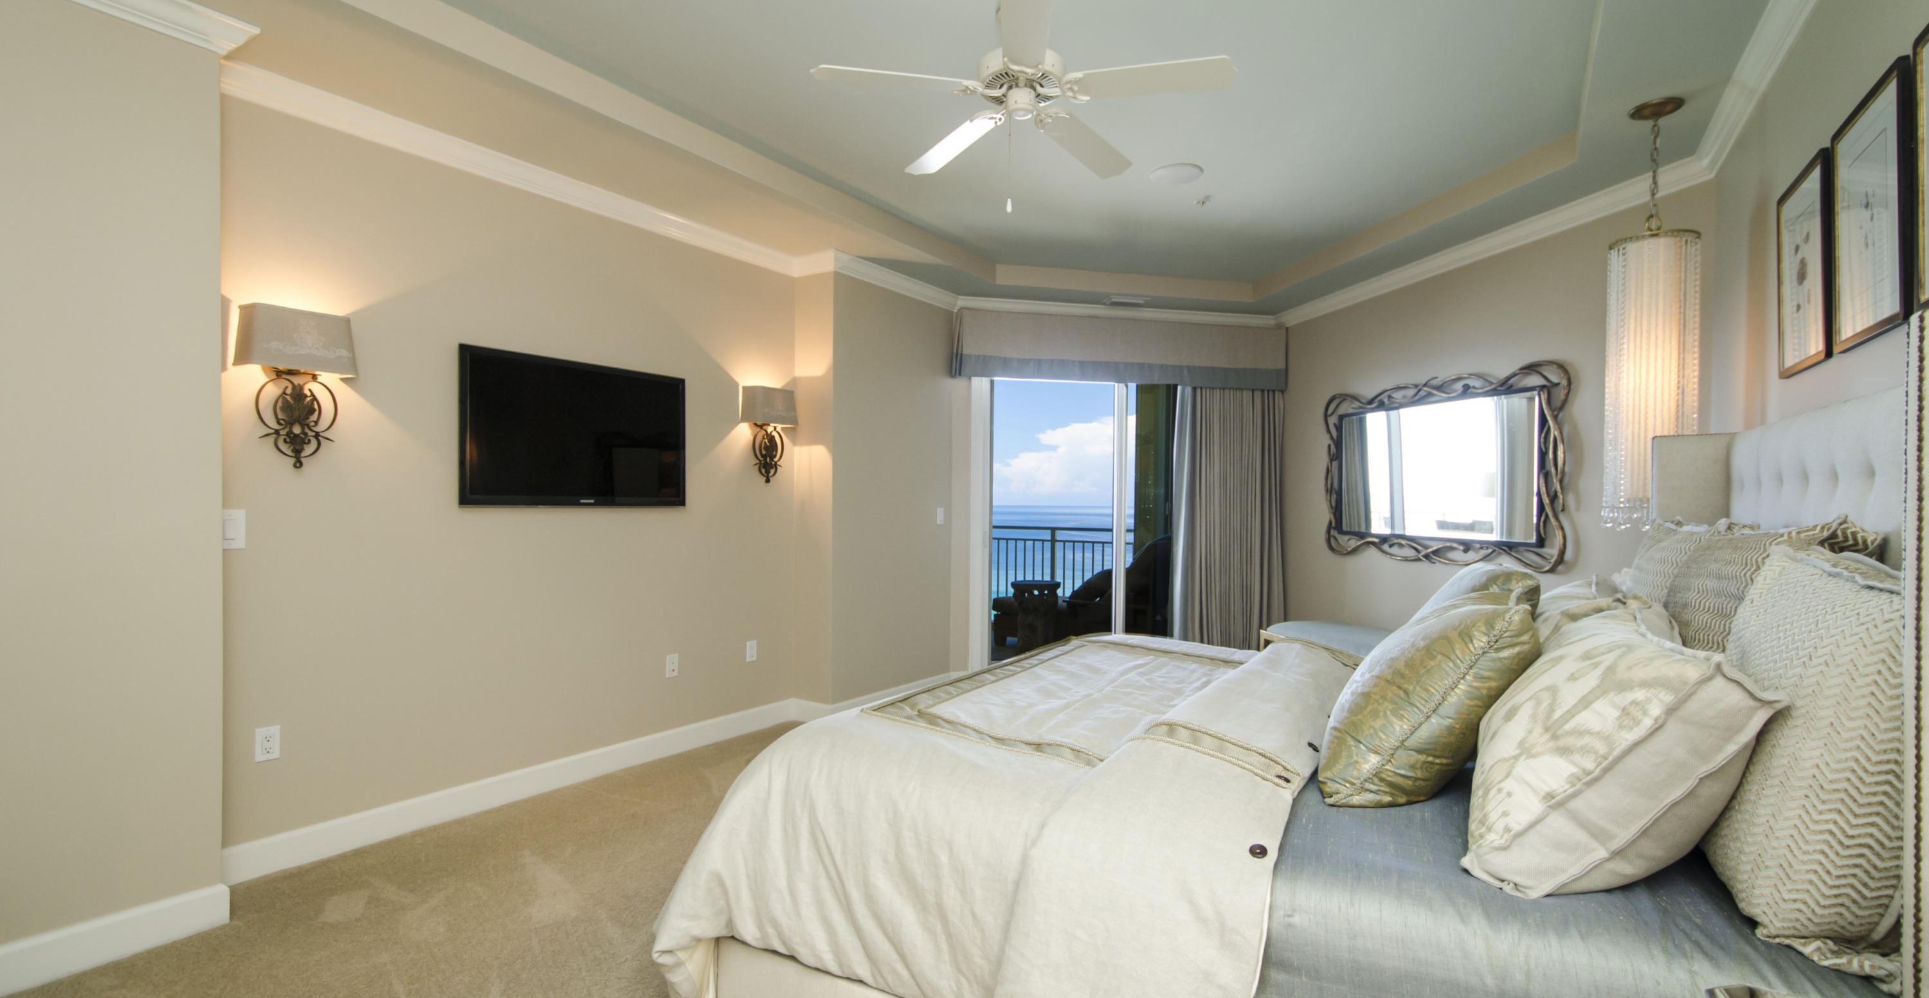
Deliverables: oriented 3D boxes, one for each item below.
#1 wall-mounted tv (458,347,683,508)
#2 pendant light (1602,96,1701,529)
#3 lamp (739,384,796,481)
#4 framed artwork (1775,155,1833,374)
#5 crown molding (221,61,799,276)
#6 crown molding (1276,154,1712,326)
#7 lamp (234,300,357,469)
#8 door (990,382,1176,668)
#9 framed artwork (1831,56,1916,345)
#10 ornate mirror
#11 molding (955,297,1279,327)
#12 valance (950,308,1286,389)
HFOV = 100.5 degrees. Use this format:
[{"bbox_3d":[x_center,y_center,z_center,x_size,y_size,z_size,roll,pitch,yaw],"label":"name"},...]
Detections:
[{"bbox_3d":[-1.753,-0.292,3.671,0.070,0.649,1.060,0,-1,35],"label":"wall-mounted tv"},{"bbox_3d":[2.547,-0.663,2.959,0.261,1.554,0.261,0,-1,35],"label":"pendant light"},{"bbox_3d":[-1.102,-0.362,4.577,0.151,0.540,0.301,0,-1,35],"label":"lamp"},{"bbox_3d":[2.408,-0.646,2.300,0.025,0.554,0.442,0,-1,35],"label":"framed artwork"},{"bbox_3d":[-1.734,-1.391,3.712,0.068,0.092,2.674,0,-1,34],"label":"crown molding"},{"bbox_3d":[2.754,-1.368,4.769,0.068,0.092,2.988,0,0,-12],"label":"crown molding"},{"bbox_3d":[-2.306,-0.373,2.774,0.165,0.539,0.305,0,-1,34],"label":"lamp"},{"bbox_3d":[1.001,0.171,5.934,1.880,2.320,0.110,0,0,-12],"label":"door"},{"bbox_3d":[2.111,-0.653,1.872,0.025,0.555,0.442,0,-1,35],"label":"framed artwork"},{"bbox_3d":[2.794,-0.159,4.859,0.070,1.077,1.777,0,-1,-14],"label":"ornate mirror"},{"bbox_3d":[1.202,-1.363,5.920,2.602,0.092,0.068,0,0,-12],"label":"molding"},{"bbox_3d":[1.219,-1.069,5.941,2.560,0.492,0.201,0,-1,-14],"label":"valance"}]

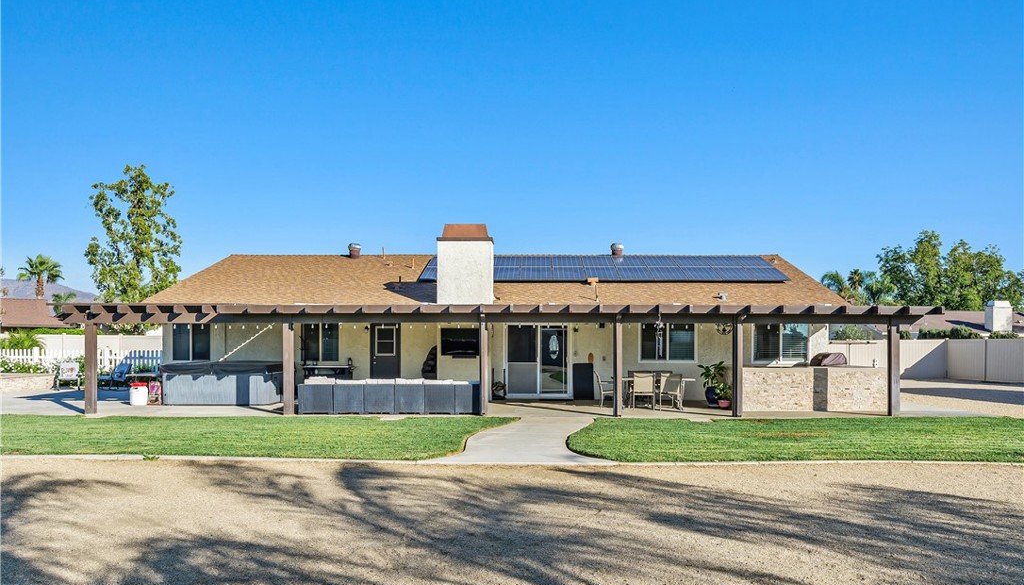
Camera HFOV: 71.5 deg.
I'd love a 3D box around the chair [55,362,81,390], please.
[{"bbox_3d":[-14.218,2.640,22.826,0.630,0.930,0.750,1,-3,-20],"label":"chair"}]

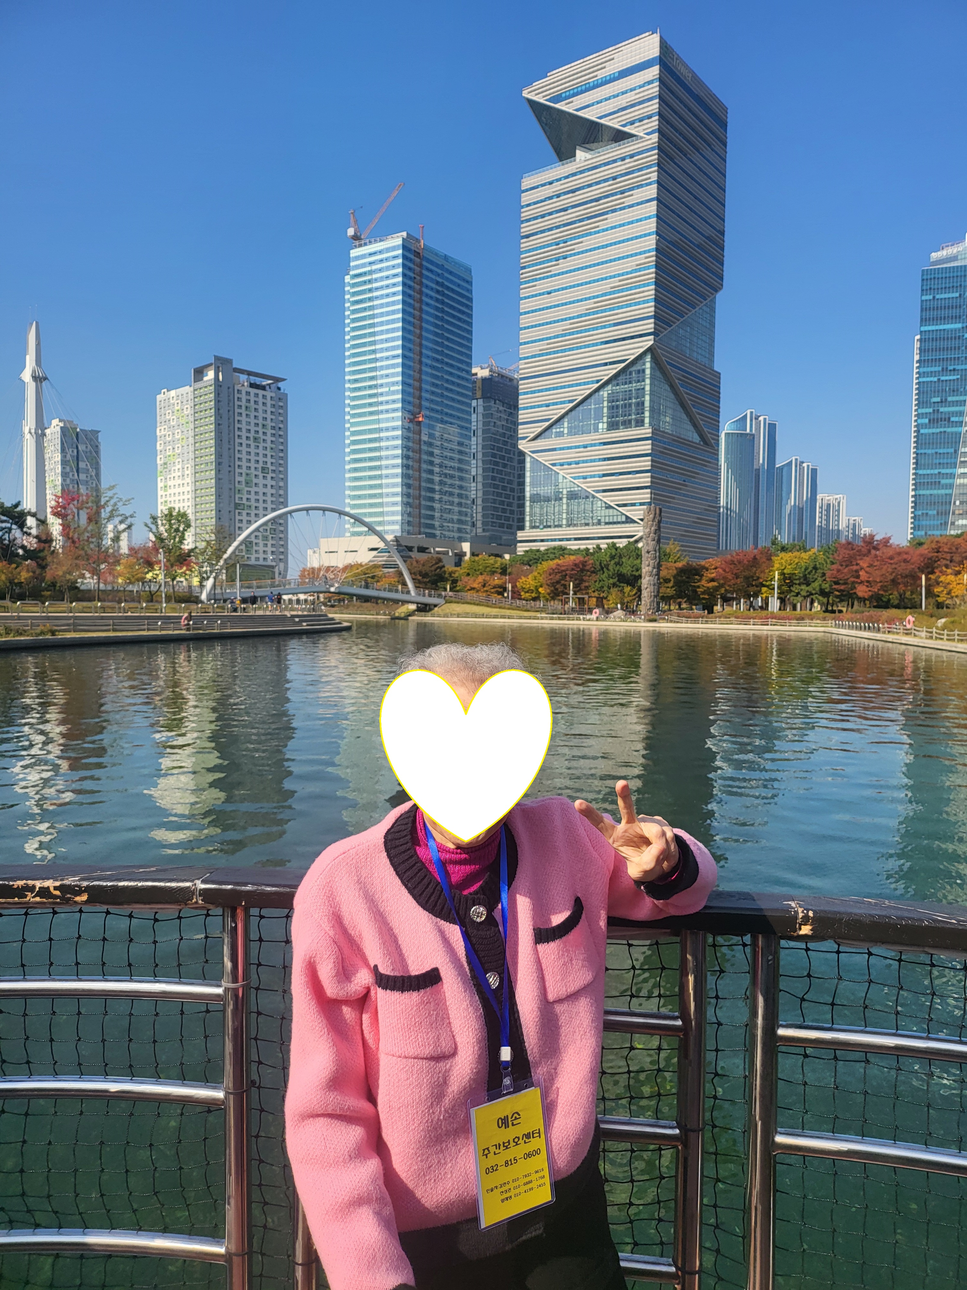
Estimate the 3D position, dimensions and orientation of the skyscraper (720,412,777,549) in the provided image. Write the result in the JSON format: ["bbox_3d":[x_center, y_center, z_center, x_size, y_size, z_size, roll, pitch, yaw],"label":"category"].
[{"bbox_3d":[279.044,-145.694,942.574,47.000,196.900,44.000,3,4,35],"label":"skyscraper"}]

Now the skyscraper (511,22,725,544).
[{"bbox_3d":[40.448,-86.308,265.535,44.457,147.000,42.254,3,4,38],"label":"skyscraper"}]

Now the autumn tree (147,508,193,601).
[{"bbox_3d":[-30.837,-8.775,88.000,4.660,9.321,4.427,-1,3,-19],"label":"autumn tree"}]

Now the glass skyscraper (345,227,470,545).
[{"bbox_3d":[-33.317,-98.885,418.267,32.500,156.230,52.000,3,4,35],"label":"glass skyscraper"}]

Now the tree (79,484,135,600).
[{"bbox_3d":[-36.193,-9.763,86.000,5.426,11.386,5.155,-1,4,-23],"label":"tree"}]

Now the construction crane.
[{"bbox_3d":[-45.360,-181.653,378.000,25.500,27.000,6.000,1,3,14],"label":"construction crane"}]

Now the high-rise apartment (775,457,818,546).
[{"bbox_3d":[363.761,-133.606,1043.509,40.000,162.980,38.000,3,4,35],"label":"high-rise apartment"}]

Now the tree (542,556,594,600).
[{"bbox_3d":[11.319,-8.388,119.804,6.900,7.120,6.900,0,3,0],"label":"tree"}]

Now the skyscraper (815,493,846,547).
[{"bbox_3d":[427.961,-119.345,1102.444,33.000,129.040,27.000,3,4,35],"label":"skyscraper"}]

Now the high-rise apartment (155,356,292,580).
[{"bbox_3d":[-112.231,-68.176,383.642,48.815,94.474,33.648,4,4,43],"label":"high-rise apartment"}]

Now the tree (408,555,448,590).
[{"bbox_3d":[-8.724,-10.195,139.785,6.500,7.810,6.500,0,3,0],"label":"tree"}]

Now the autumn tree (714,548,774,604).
[{"bbox_3d":[33.787,-8.561,116.000,7.842,8.104,7.450,1,3,16],"label":"autumn tree"}]

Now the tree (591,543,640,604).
[{"bbox_3d":[17.318,-8.953,116.000,7.319,8.888,6.954,1,3,8],"label":"tree"}]

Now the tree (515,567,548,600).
[{"bbox_3d":[6.552,-7.808,121.844,4.700,5.670,4.700,0,3,0],"label":"tree"}]

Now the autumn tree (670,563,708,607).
[{"bbox_3d":[25.247,-7.187,109.833,4.500,6.050,4.500,0,3,0],"label":"autumn tree"}]

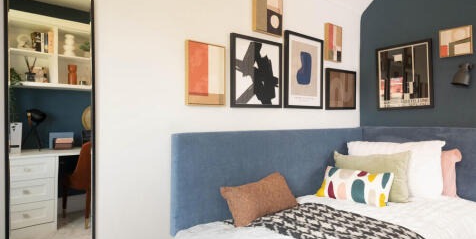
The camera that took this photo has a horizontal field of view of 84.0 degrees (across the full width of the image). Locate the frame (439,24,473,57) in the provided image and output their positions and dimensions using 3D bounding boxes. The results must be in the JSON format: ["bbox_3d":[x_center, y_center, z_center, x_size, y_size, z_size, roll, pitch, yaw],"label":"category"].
[{"bbox_3d":[1.691,-0.596,2.050,0.040,0.215,0.196,0,0,-36],"label":"frame"}]

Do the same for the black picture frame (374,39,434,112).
[{"bbox_3d":[1.476,-0.380,2.359,0.026,0.579,0.448,0,0,-36],"label":"black picture frame"}]

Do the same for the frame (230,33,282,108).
[{"bbox_3d":[0.141,-0.327,1.881,0.461,0.488,0.026,0,0,-36],"label":"frame"}]

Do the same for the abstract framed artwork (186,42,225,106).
[{"bbox_3d":[-0.197,-0.273,1.625,0.255,0.376,0.043,0,0,-36],"label":"abstract framed artwork"}]

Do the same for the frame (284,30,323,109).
[{"bbox_3d":[0.549,-0.389,2.178,0.452,0.599,0.027,0,0,-36],"label":"frame"}]

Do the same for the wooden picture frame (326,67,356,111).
[{"bbox_3d":[0.973,-0.278,2.485,0.457,0.366,0.026,0,0,-36],"label":"wooden picture frame"}]

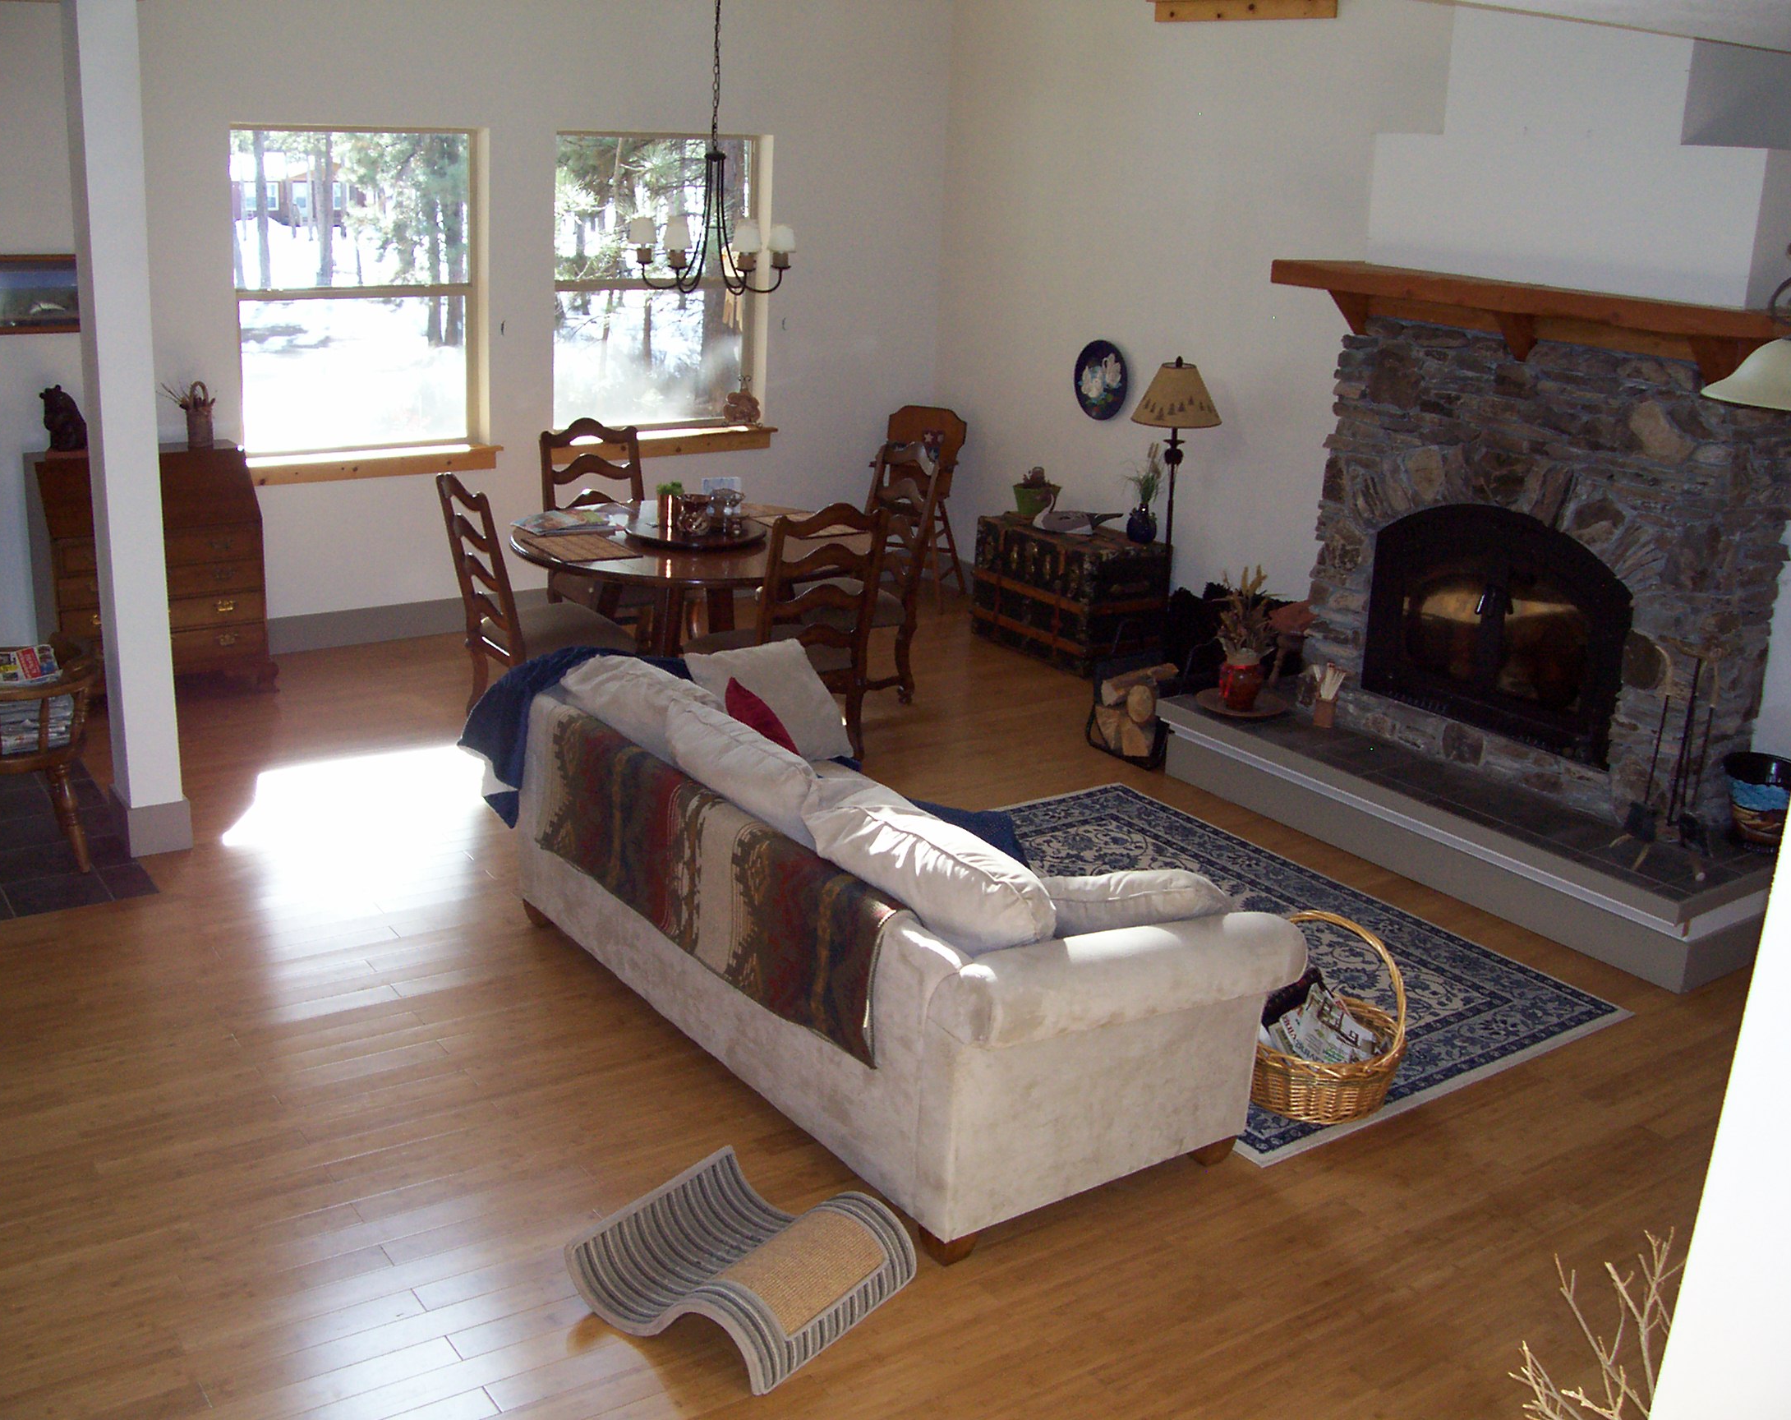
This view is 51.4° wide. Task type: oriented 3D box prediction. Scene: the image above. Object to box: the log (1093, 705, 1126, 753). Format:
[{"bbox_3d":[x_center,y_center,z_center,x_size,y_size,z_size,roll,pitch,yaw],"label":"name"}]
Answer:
[{"bbox_3d":[1.038,0.038,7.715,0.420,0.185,0.173,-10,22,-35],"label":"log"}]

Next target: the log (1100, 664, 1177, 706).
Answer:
[{"bbox_3d":[1.052,-0.111,7.943,0.427,0.119,0.109,-13,23,-42],"label":"log"}]

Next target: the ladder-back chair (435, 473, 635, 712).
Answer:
[{"bbox_3d":[-1.478,-0.405,7.362,0.580,1.062,0.500,-8,21,-32],"label":"ladder-back chair"}]

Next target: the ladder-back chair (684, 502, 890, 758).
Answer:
[{"bbox_3d":[-0.426,-0.344,7.597,0.526,1.072,0.596,-11,22,-39],"label":"ladder-back chair"}]

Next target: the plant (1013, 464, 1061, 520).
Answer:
[{"bbox_3d":[0.709,-1.082,9.202,0.240,0.245,0.240,3,18,-1],"label":"plant"}]

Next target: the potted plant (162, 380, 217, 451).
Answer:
[{"bbox_3d":[-2.953,-1.231,7.776,0.210,0.290,0.140,-10,22,-35],"label":"potted plant"}]

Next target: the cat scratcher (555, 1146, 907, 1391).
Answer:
[{"bbox_3d":[-0.332,1.199,4.097,0.536,0.164,0.531,14,21,34],"label":"cat scratcher"}]

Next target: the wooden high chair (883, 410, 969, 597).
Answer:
[{"bbox_3d":[0.137,-1.077,9.849,0.460,1.003,0.530,9,18,17],"label":"wooden high chair"}]

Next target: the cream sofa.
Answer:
[{"bbox_3d":[-0.100,0.468,5.071,1.013,0.876,2.316,-10,22,-35],"label":"cream sofa"}]

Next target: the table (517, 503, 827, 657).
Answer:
[{"bbox_3d":[-0.906,-0.387,8.213,1.549,0.755,1.549,2,17,-1],"label":"table"}]

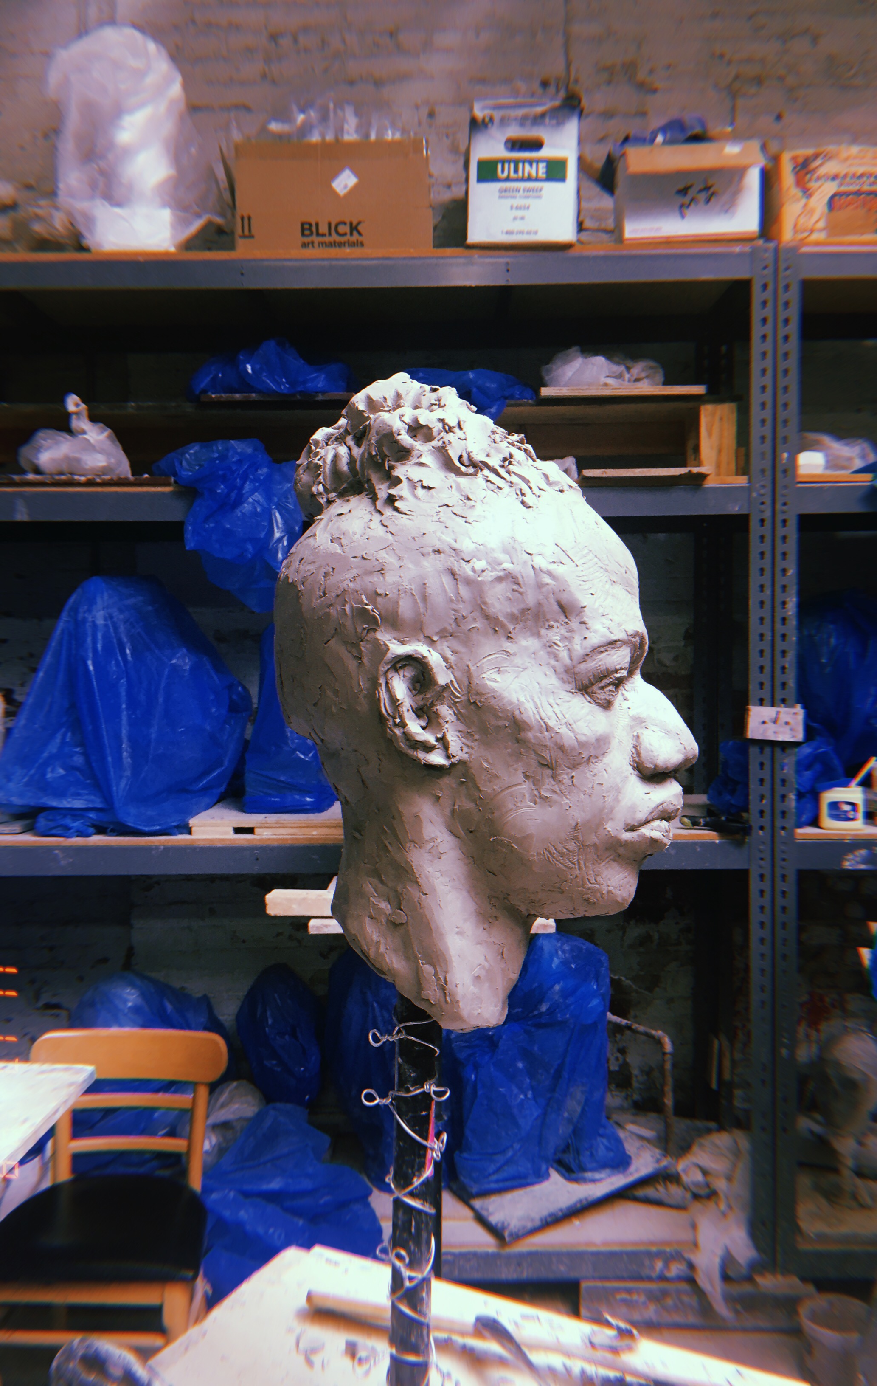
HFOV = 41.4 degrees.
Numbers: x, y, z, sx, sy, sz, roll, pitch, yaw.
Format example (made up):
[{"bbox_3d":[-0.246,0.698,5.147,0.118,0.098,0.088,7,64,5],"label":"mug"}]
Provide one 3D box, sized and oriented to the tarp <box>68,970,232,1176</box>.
[{"bbox_3d":[-0.772,1.038,3.119,0.430,0.590,0.420,-1,5,0],"label":"tarp"}]

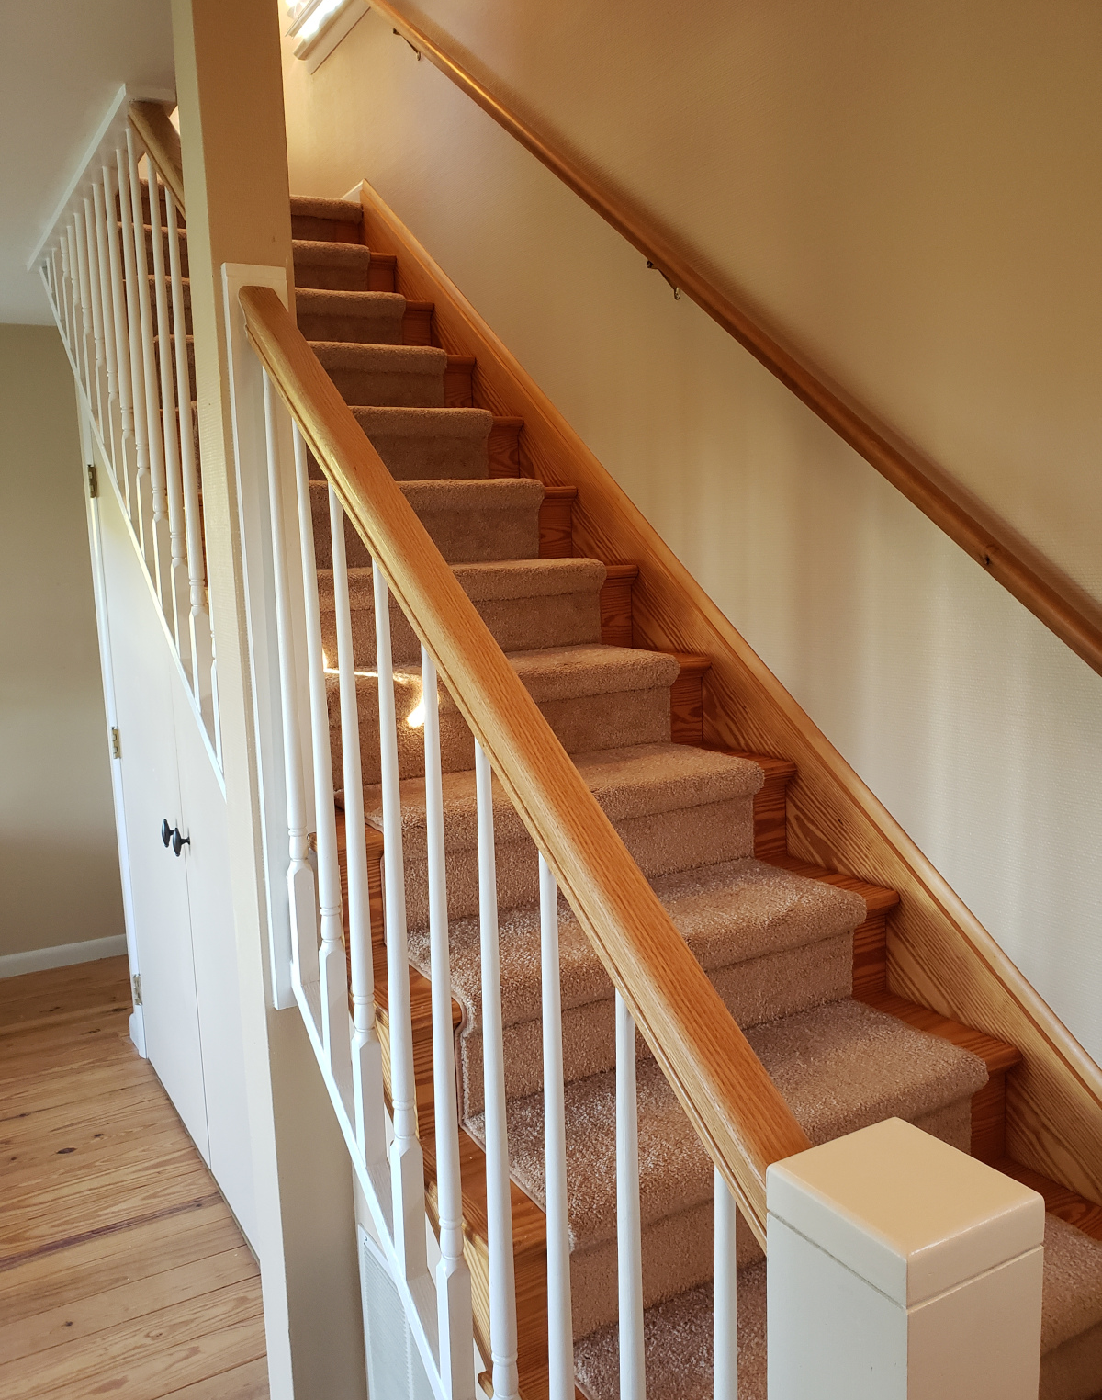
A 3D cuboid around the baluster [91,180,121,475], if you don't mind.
[{"bbox_3d":[-1.055,-0.881,2.637,0.033,0.677,0.033,-6,10,-31],"label":"baluster"}]

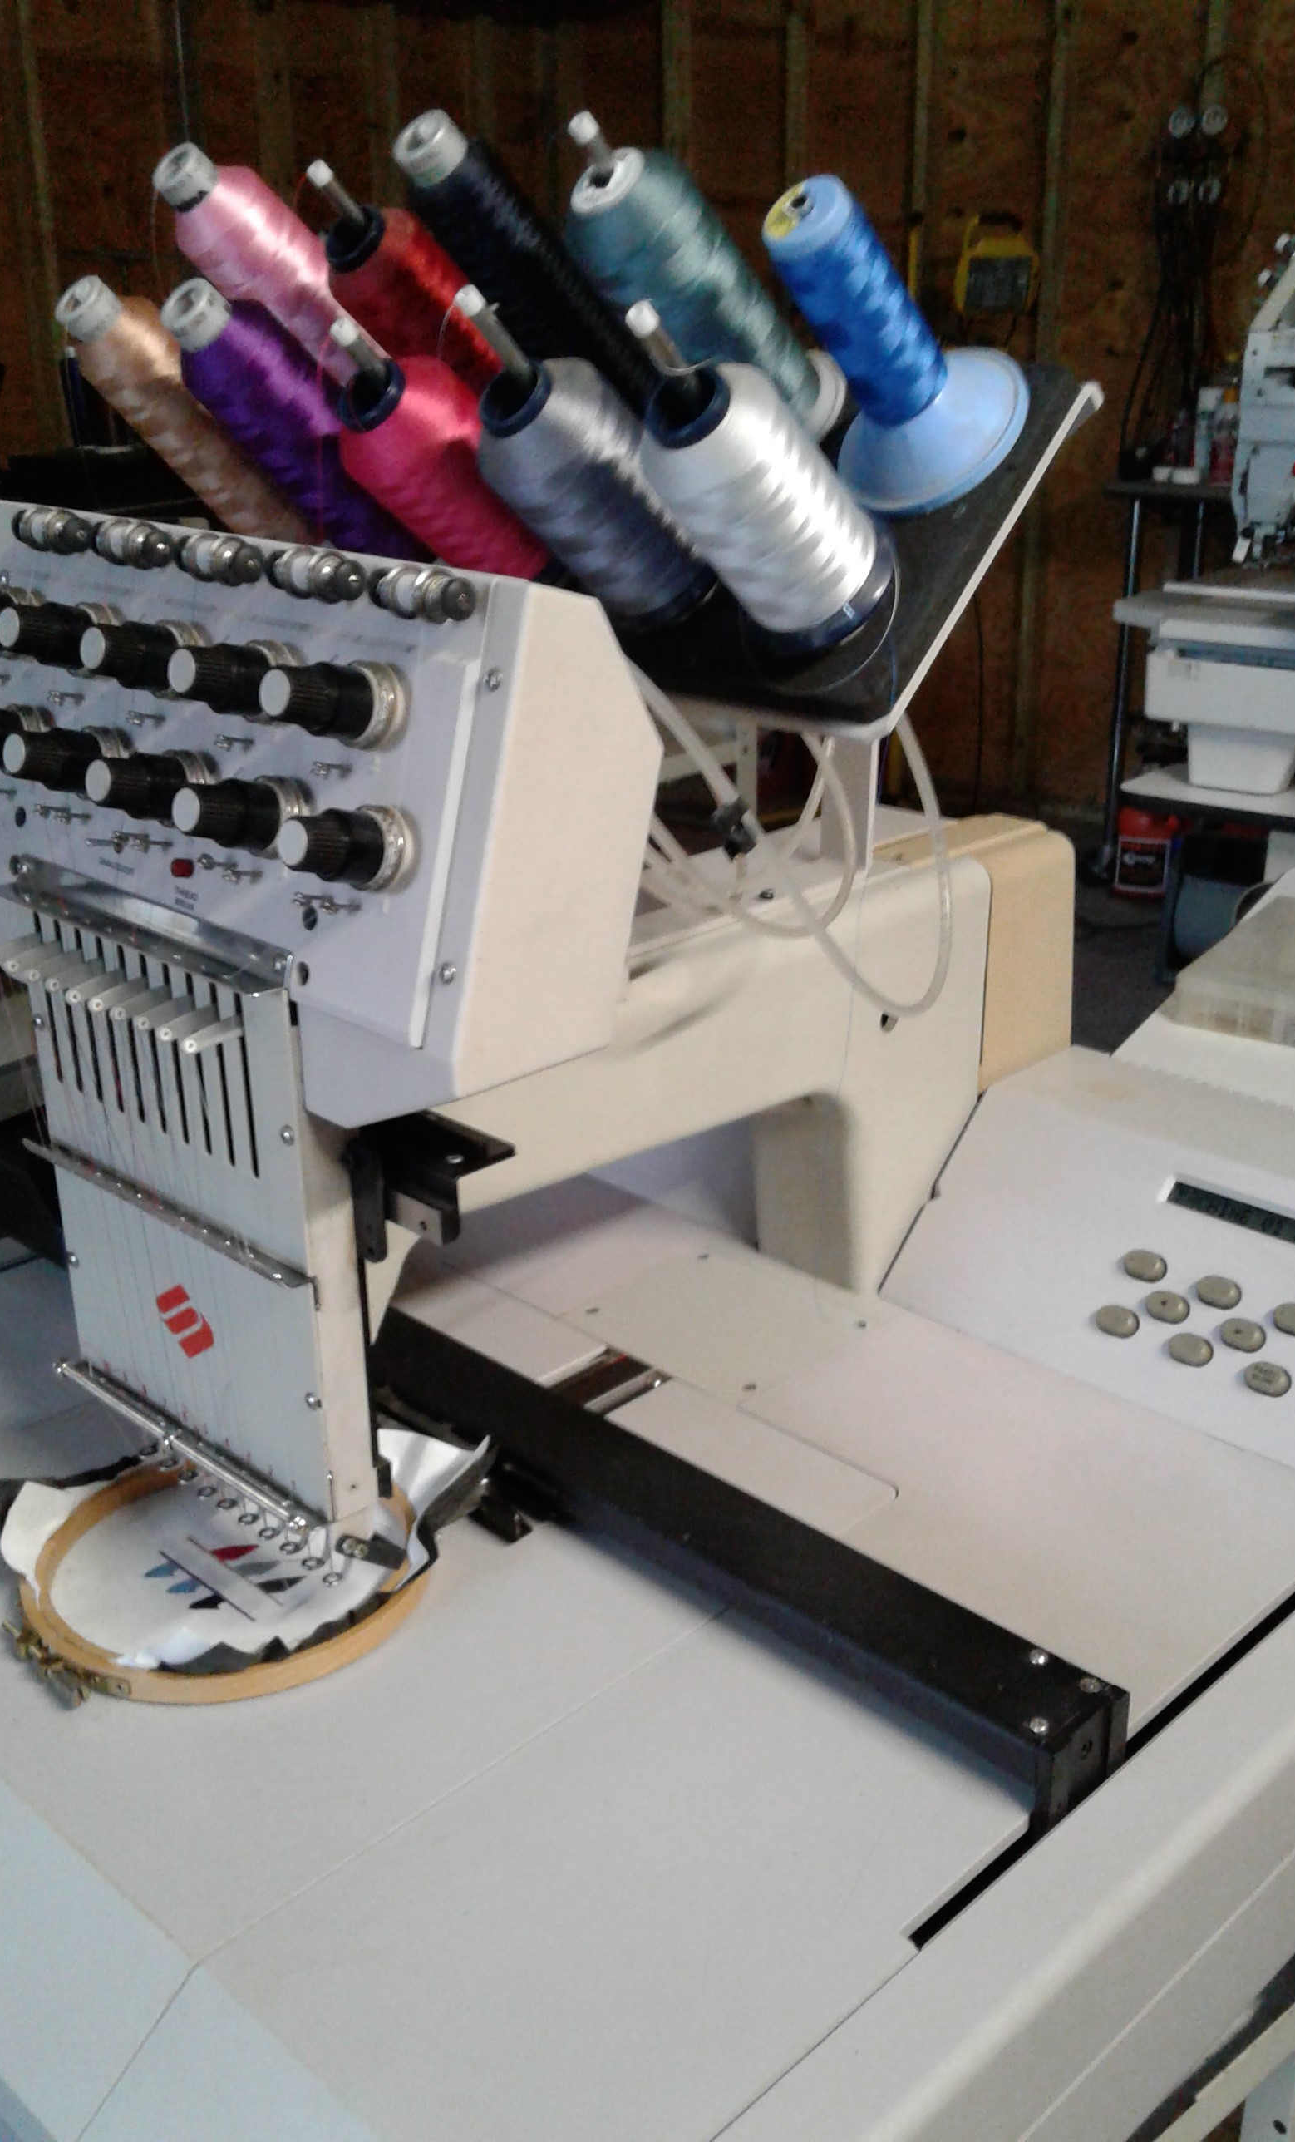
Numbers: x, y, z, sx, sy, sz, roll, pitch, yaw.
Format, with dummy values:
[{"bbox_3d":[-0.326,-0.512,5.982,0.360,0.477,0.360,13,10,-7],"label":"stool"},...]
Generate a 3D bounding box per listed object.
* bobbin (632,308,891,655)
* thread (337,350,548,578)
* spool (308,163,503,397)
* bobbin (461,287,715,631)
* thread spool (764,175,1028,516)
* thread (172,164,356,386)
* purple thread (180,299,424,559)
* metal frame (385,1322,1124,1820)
[{"bbox_3d":[0.034,-0.229,0.777,0.067,0.152,0.067,-18,53,25],"label":"bobbin"},{"bbox_3d":[-0.082,-0.261,0.911,0.063,0.105,0.063,18,73,41],"label":"thread"},{"bbox_3d":[-0.111,-0.364,0.968,0.061,0.149,0.061,18,73,41],"label":"spool"},{"bbox_3d":[-0.021,-0.242,0.849,0.063,0.115,0.063,18,73,41],"label":"bobbin"},{"bbox_3d":[0.088,-0.294,0.803,0.087,0.120,0.087,-18,53,25],"label":"thread spool"},{"bbox_3d":[-0.174,-0.385,1.028,0.051,0.126,0.051,18,73,41],"label":"thread"},{"bbox_3d":[-0.160,-0.295,0.949,0.051,0.162,0.051,18,73,41],"label":"purple thread"},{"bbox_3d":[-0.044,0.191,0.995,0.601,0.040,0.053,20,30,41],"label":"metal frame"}]

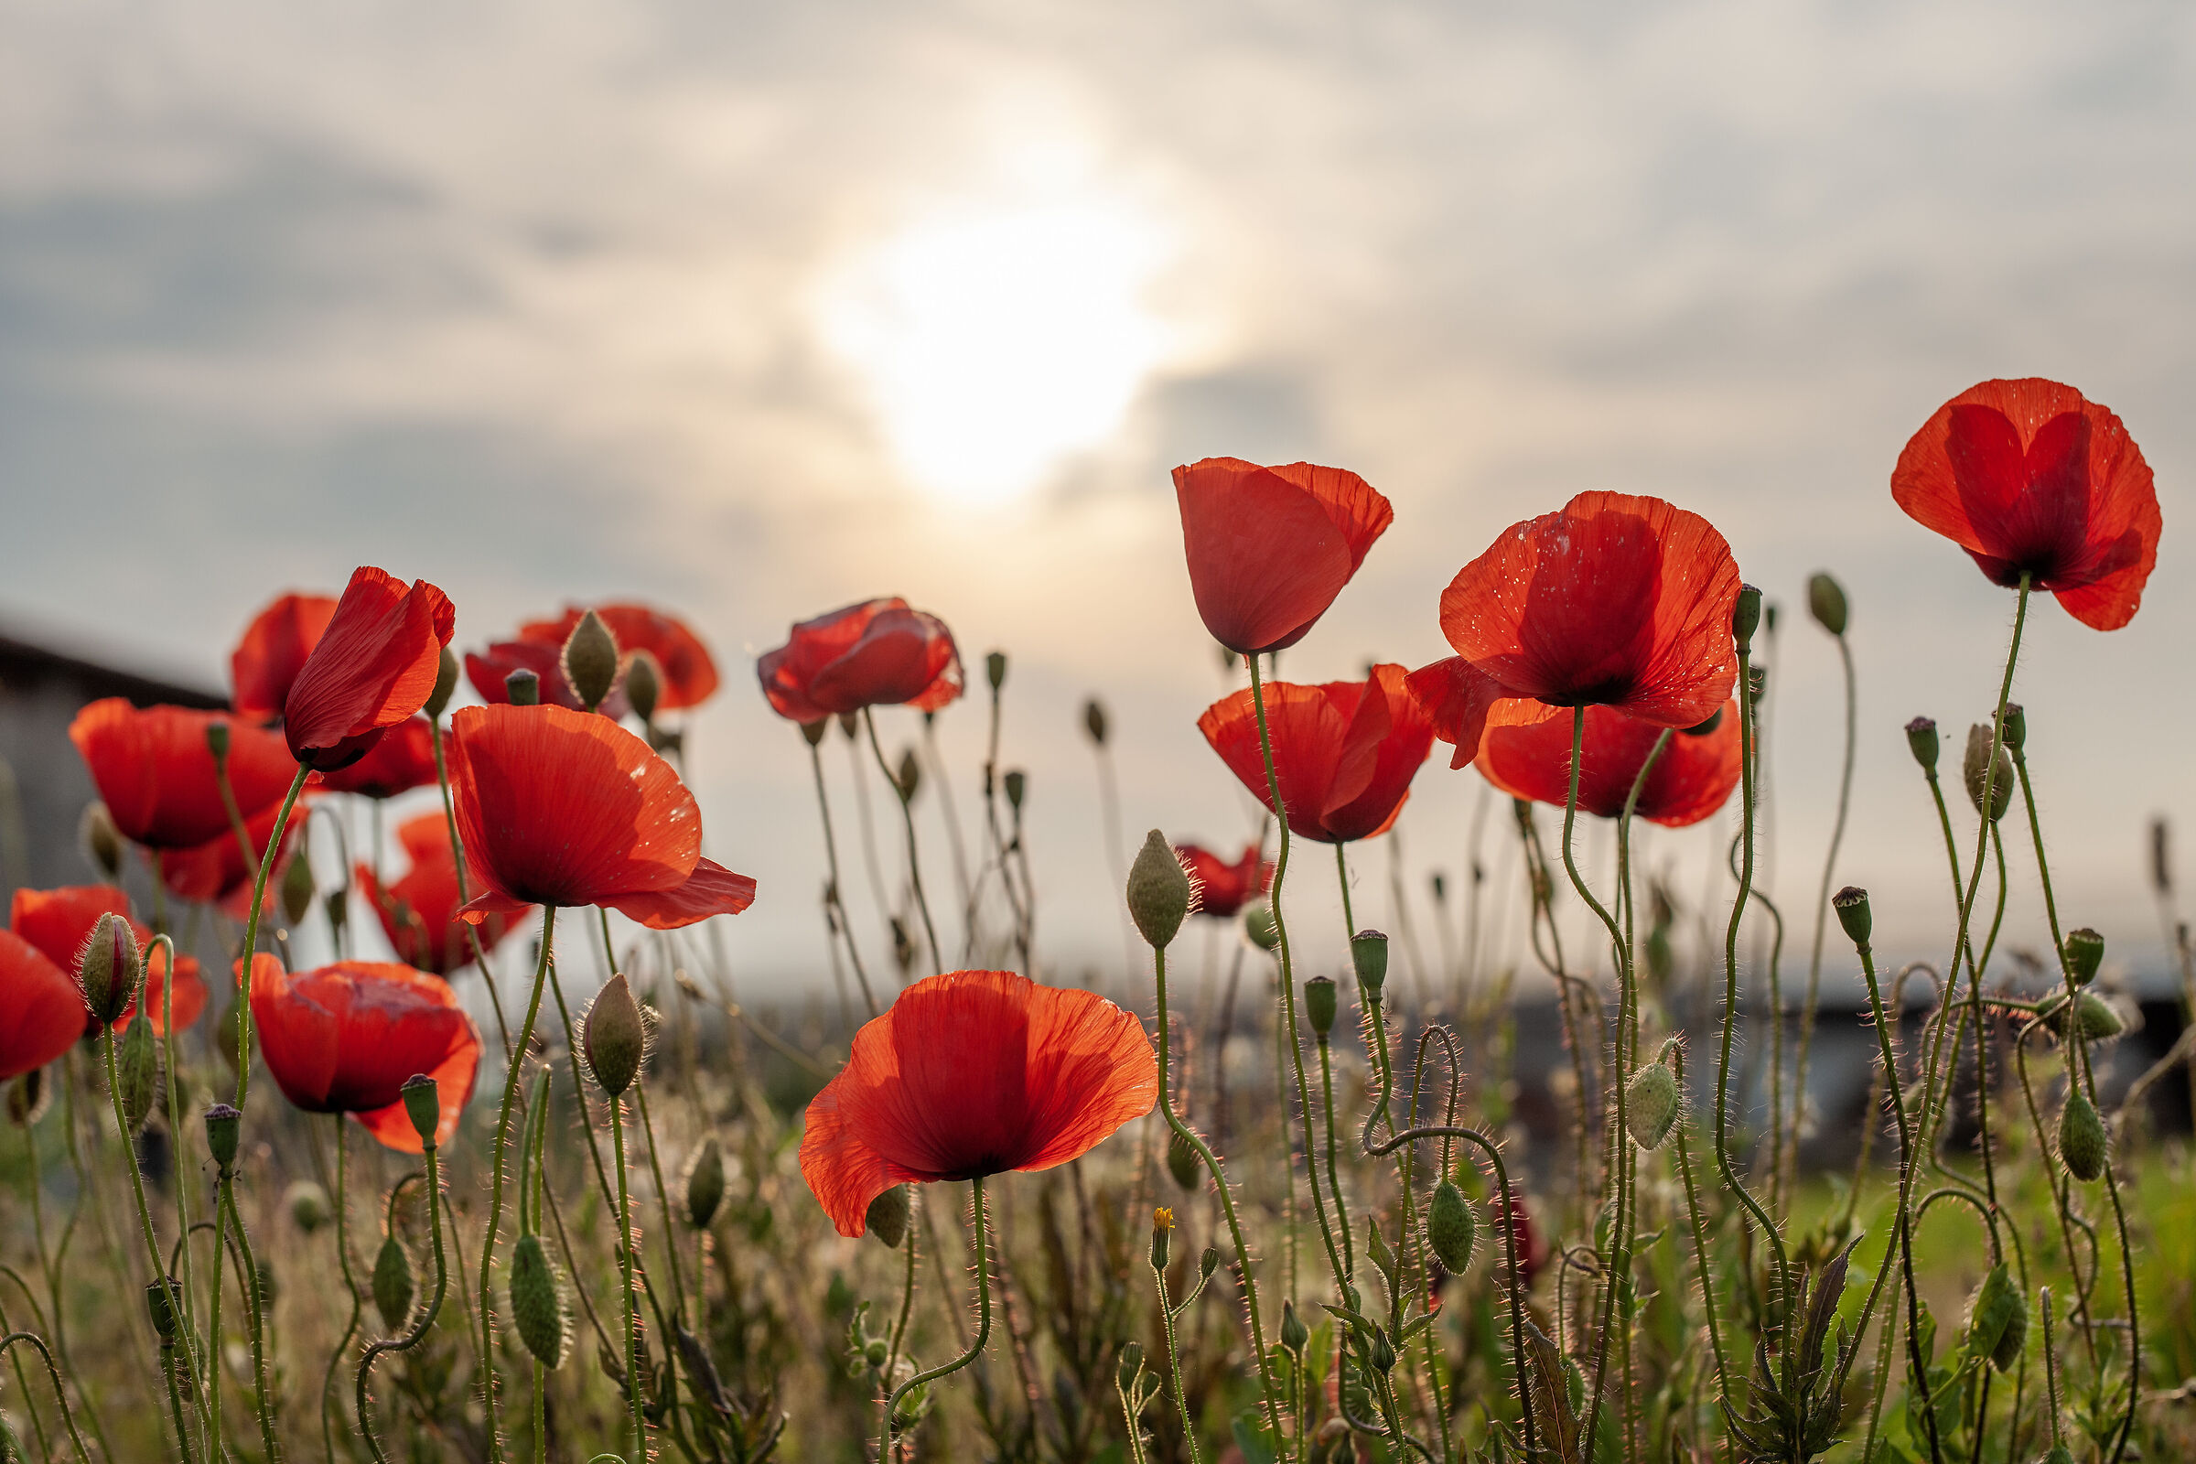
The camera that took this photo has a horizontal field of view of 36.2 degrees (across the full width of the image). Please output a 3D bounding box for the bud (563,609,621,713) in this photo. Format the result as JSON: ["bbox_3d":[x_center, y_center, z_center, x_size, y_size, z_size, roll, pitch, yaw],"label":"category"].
[{"bbox_3d":[-0.116,-0.016,0.770,0.013,0.024,0.012,-2,-5,0],"label":"bud"}]

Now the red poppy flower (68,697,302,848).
[{"bbox_3d":[-0.242,0.011,0.890,0.064,0.039,0.060,-3,-3,0],"label":"red poppy flower"}]

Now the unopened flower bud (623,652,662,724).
[{"bbox_3d":[-0.126,-0.012,0.930,0.011,0.021,0.011,-1,-3,0],"label":"unopened flower bud"}]

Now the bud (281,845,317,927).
[{"bbox_3d":[-0.238,0.046,1.000,0.010,0.023,0.010,1,-5,-13],"label":"bud"}]

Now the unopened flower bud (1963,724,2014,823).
[{"bbox_3d":[0.207,0.010,0.780,0.010,0.023,0.010,-13,-3,0],"label":"unopened flower bud"}]

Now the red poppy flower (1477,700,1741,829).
[{"bbox_3d":[0.136,0.006,0.900,0.071,0.042,0.066,0,-5,0],"label":"red poppy flower"}]

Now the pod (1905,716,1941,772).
[{"bbox_3d":[0.182,0.003,0.740,0.007,0.013,0.007,-11,-3,0],"label":"pod"}]

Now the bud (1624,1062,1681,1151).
[{"bbox_3d":[0.122,0.083,0.740,0.012,0.020,0.012,12,-3,0],"label":"bud"}]

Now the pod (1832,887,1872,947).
[{"bbox_3d":[0.146,0.036,0.650,0.007,0.013,0.007,-11,-6,0],"label":"pod"}]

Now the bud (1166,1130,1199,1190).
[{"bbox_3d":[0.021,0.103,0.810,0.007,0.015,0.007,-15,-3,0],"label":"bud"}]

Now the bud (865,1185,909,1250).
[{"bbox_3d":[-0.044,0.101,0.702,0.010,0.016,0.010,-6,-6,0],"label":"bud"}]

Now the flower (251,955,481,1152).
[{"bbox_3d":[-0.188,0.082,0.860,0.059,0.049,0.053,1,-5,-12],"label":"flower"}]

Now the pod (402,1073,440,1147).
[{"bbox_3d":[-0.143,0.080,0.710,0.008,0.015,0.008,-8,-3,0],"label":"pod"}]

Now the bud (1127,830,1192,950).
[{"bbox_3d":[0.012,0.030,0.637,0.012,0.022,0.012,-2,-6,0],"label":"bud"}]

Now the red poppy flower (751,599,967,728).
[{"bbox_3d":[-0.059,-0.017,0.830,0.051,0.031,0.047,-3,-5,0],"label":"red poppy flower"}]

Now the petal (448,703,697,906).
[{"bbox_3d":[-0.113,0.016,0.725,0.054,0.045,0.041,-3,-3,0],"label":"petal"}]

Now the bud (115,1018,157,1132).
[{"bbox_3d":[-0.235,0.083,0.820,0.010,0.028,0.010,3,-5,-16],"label":"bud"}]

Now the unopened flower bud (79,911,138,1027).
[{"bbox_3d":[-0.209,0.050,0.710,0.012,0.025,0.012,-3,-3,0],"label":"unopened flower bud"}]

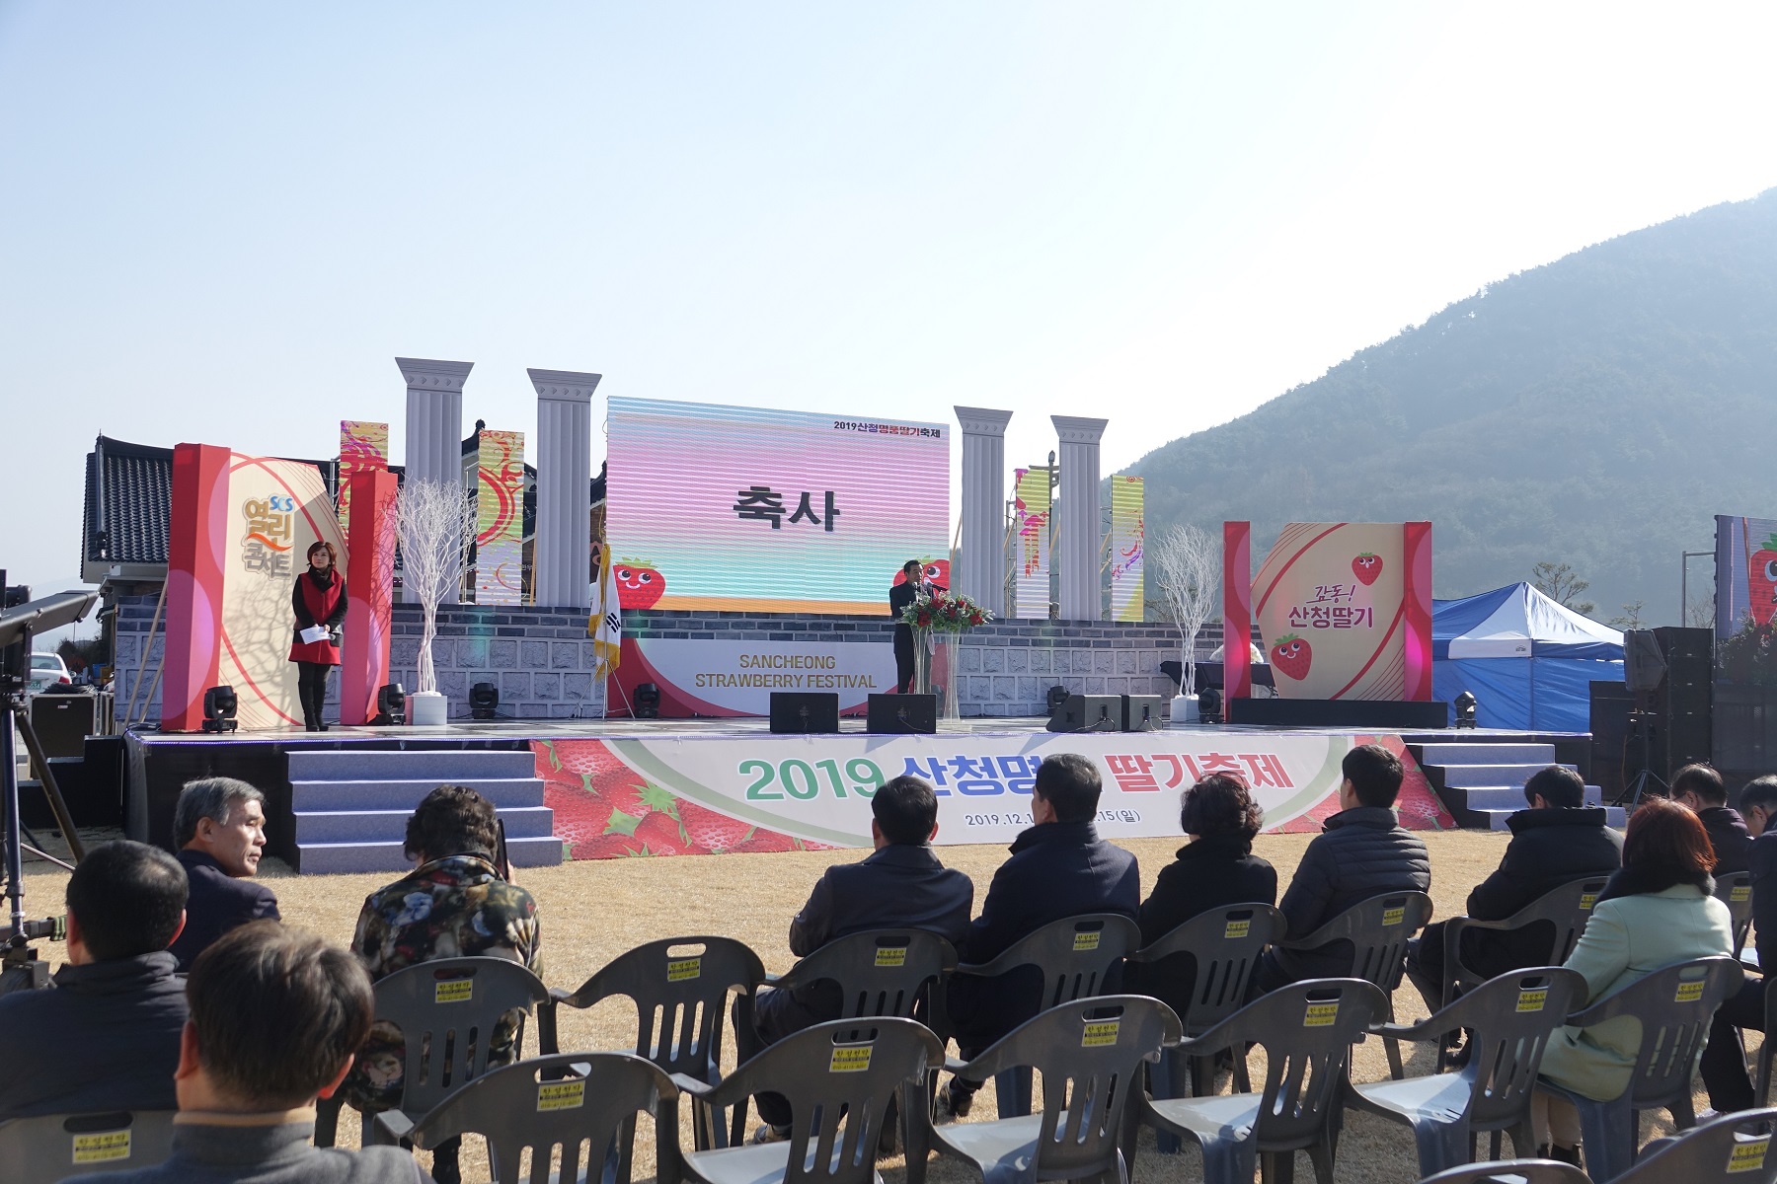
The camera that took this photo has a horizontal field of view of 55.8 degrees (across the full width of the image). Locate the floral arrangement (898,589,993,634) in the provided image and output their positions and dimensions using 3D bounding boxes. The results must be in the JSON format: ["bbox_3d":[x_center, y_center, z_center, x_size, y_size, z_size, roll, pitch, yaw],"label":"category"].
[{"bbox_3d":[0.629,0.210,18.100,0.930,0.470,0.500,2,-4,-27],"label":"floral arrangement"}]

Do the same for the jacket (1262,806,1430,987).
[{"bbox_3d":[1.625,1.075,5.970,0.520,0.640,0.460,2,-3,-25],"label":"jacket"}]

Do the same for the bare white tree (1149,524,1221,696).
[{"bbox_3d":[3.506,0.214,19.850,0.820,2.020,0.800,1,-3,0],"label":"bare white tree"}]

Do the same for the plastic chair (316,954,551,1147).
[{"bbox_3d":[-1.259,1.345,4.540,0.570,0.780,0.570,2,-4,-27],"label":"plastic chair"}]

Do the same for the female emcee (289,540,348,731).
[{"bbox_3d":[-4.922,0.372,14.500,0.500,1.660,0.340,2,-4,-21],"label":"female emcee"}]

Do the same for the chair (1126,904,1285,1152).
[{"bbox_3d":[1.030,1.405,5.650,0.560,0.776,0.550,2,-3,-24],"label":"chair"}]

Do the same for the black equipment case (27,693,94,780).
[{"bbox_3d":[-8.958,1.686,18.200,0.660,1.100,0.550,2,-3,-24],"label":"black equipment case"}]

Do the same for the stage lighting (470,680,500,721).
[{"bbox_3d":[-4.377,1.182,18.200,0.310,0.405,0.250,2,-4,-20],"label":"stage lighting"}]

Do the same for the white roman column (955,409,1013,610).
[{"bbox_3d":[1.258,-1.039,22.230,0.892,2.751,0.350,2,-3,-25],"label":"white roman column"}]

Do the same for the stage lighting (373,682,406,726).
[{"bbox_3d":[-4.949,1.117,16.663,0.340,0.440,0.320,2,-3,-23],"label":"stage lighting"}]

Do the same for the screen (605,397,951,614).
[{"bbox_3d":[-1.251,-0.993,20.850,4.600,2.500,0.150,2,-4,-27],"label":"screen"}]

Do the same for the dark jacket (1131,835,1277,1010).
[{"bbox_3d":[1.074,1.100,5.680,0.470,0.590,0.400,2,-4,-27],"label":"dark jacket"}]

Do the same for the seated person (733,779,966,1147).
[{"bbox_3d":[-0.118,1.134,5.062,0.580,1.173,0.800,1,-3,-17],"label":"seated person"}]

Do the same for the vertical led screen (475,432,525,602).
[{"bbox_3d":[-4.549,-0.887,19.673,0.520,2.030,0.100,2,-3,-23],"label":"vertical led screen"}]

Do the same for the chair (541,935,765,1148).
[{"bbox_3d":[-0.593,1.277,4.499,0.565,0.760,0.540,1,-3,-21],"label":"chair"}]

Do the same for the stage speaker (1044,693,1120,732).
[{"bbox_3d":[1.796,1.113,15.400,0.450,0.350,0.560,-2,-4,38],"label":"stage speaker"}]

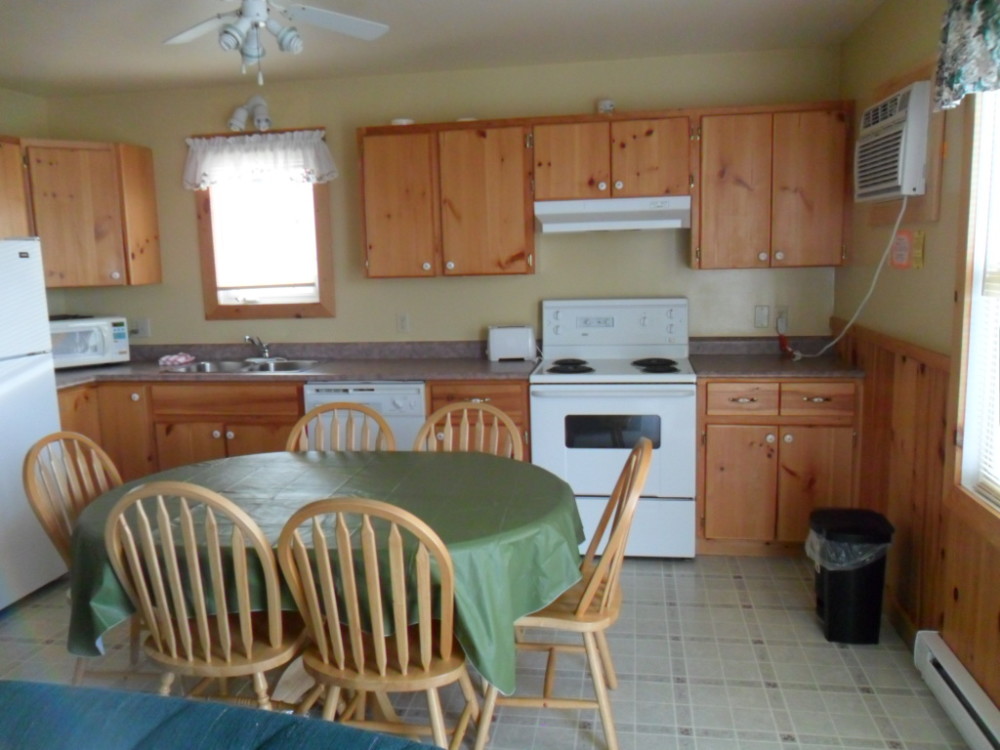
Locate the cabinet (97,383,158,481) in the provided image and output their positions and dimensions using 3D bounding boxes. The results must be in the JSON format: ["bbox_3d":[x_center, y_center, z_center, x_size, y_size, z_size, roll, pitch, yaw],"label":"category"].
[{"bbox_3d":[-1.954,0.430,4.532,0.325,0.870,0.605,0,7,10],"label":"cabinet"}]

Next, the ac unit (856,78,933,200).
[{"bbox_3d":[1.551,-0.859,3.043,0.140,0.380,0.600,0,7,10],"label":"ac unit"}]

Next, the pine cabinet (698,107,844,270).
[{"bbox_3d":[1.326,-0.923,3.912,0.717,0.765,0.335,0,7,10],"label":"pine cabinet"}]

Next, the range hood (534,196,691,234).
[{"bbox_3d":[0.581,-0.822,4.018,0.756,0.150,0.439,0,9,10],"label":"range hood"}]

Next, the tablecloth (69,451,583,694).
[{"bbox_3d":[-0.487,0.543,2.379,1.500,0.410,1.120,0,7,10],"label":"tablecloth"}]

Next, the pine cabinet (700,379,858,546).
[{"bbox_3d":[1.357,0.392,3.975,0.722,0.847,0.592,0,9,10],"label":"pine cabinet"}]

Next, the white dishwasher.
[{"bbox_3d":[-0.629,0.403,4.307,0.635,0.845,0.592,0,9,10],"label":"white dishwasher"}]

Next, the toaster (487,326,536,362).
[{"bbox_3d":[0.078,-0.176,4.317,0.260,0.185,0.160,0,9,10],"label":"toaster"}]

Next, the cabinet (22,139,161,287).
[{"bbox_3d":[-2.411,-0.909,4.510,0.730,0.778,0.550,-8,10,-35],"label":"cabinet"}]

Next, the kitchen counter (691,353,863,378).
[{"bbox_3d":[1.336,-0.032,3.872,0.740,0.044,0.635,0,7,10],"label":"kitchen counter"}]

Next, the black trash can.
[{"bbox_3d":[1.321,0.763,2.967,0.260,0.455,0.270,0,9,10],"label":"black trash can"}]

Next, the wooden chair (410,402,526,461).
[{"bbox_3d":[-0.164,0.573,2.878,0.460,0.900,0.500,0,7,10],"label":"wooden chair"}]

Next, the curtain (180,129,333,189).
[{"bbox_3d":[-1.400,-1.239,4.477,0.930,0.295,0.090,0,7,10],"label":"curtain"}]

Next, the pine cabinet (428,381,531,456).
[{"bbox_3d":[-0.056,0.399,4.218,0.523,0.845,0.592,0,9,10],"label":"pine cabinet"}]

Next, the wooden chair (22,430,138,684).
[{"bbox_3d":[-1.228,0.637,2.595,0.495,0.900,0.460,0,7,10],"label":"wooden chair"}]

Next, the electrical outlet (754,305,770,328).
[{"bbox_3d":[1.405,-0.310,4.176,0.077,0.121,0.012,0,9,10],"label":"electrical outlet"}]

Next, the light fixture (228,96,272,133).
[{"bbox_3d":[-1.430,-1.481,4.428,0.240,0.190,0.145,0,7,10],"label":"light fixture"}]

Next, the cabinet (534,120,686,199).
[{"bbox_3d":[0.578,-1.105,4.033,0.776,0.395,0.326,0,9,10],"label":"cabinet"}]

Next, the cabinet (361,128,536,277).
[{"bbox_3d":[-0.251,-0.924,4.192,0.920,0.775,0.335,0,7,10],"label":"cabinet"}]

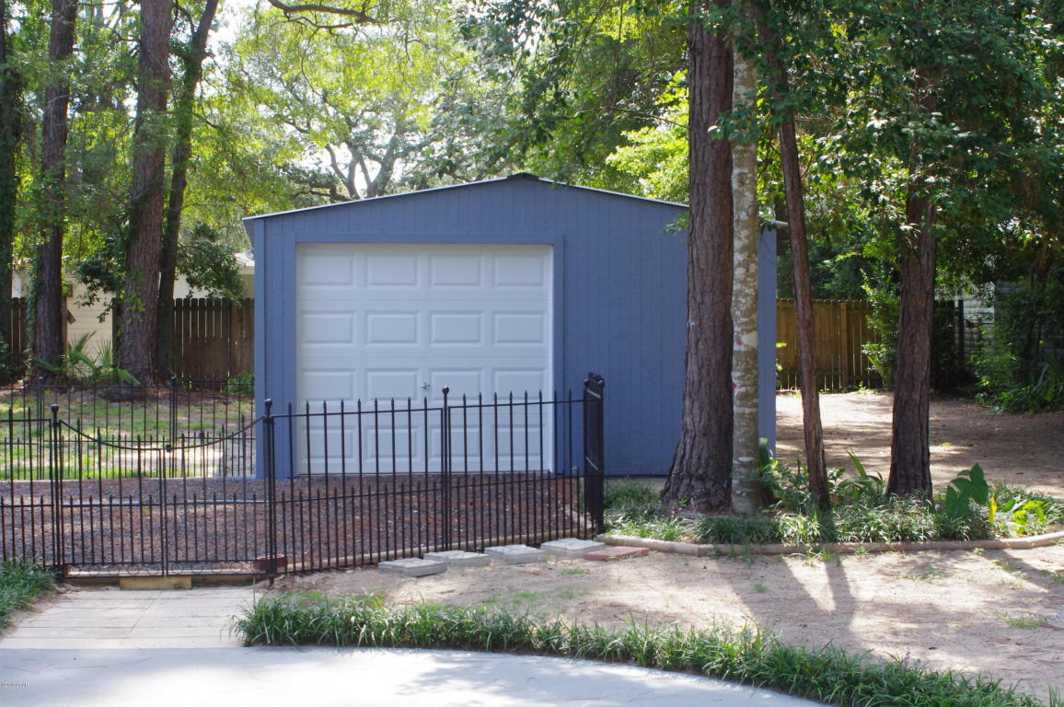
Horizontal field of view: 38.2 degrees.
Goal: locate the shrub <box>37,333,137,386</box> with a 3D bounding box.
[{"bbox_3d":[-7.955,0.140,27.500,1.680,0.960,1.400,0,1,0],"label":"shrub"}]

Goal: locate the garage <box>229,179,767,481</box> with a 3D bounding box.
[{"bbox_3d":[-0.587,-0.342,17.460,5.171,2.869,6.300,0,1,-9],"label":"garage"}]

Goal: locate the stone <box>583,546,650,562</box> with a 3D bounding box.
[{"bbox_3d":[0.540,1.296,9.861,0.210,0.045,0.405,1,2,38],"label":"stone"}]

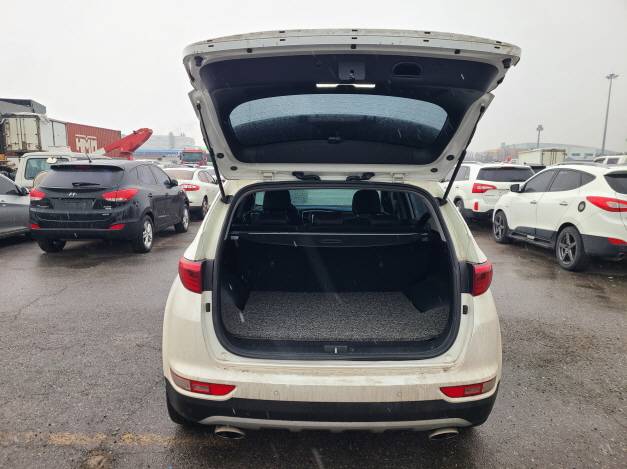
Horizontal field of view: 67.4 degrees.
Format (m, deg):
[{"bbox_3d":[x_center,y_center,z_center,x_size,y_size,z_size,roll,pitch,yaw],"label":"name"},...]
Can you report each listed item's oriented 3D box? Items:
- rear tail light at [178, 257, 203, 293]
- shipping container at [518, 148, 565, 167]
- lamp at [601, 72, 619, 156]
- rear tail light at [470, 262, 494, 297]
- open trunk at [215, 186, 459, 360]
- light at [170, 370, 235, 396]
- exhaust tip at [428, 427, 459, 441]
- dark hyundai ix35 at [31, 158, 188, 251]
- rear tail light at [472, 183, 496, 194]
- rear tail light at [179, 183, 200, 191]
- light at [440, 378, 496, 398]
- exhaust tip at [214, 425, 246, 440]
[{"bbox_3d":[-0.606,0.207,2.326,0.160,0.155,0.200,1,8,0],"label":"rear tail light"},{"bbox_3d":[22.123,-7.029,46.138,2.300,2.350,5.400,1,8,0],"label":"shipping container"},{"bbox_3d":[54.799,-20.375,87.883,2.400,18.660,2.400,1,8,0],"label":"lamp"},{"bbox_3d":[0.831,0.219,2.330,0.165,0.155,0.200,1,8,0],"label":"rear tail light"},{"bbox_3d":[0.106,0.134,2.584,1.145,0.785,0.950,1,8,0],"label":"open trunk"},{"bbox_3d":[-0.527,0.698,2.237,0.326,0.090,0.180,1,8,0],"label":"light"},{"bbox_3d":[0.620,0.961,2.309,0.145,0.070,0.120,1,8,0],"label":"exhaust tip"},{"bbox_3d":[-3.863,-0.677,9.608,1.820,1.660,4.410,0,8,-1],"label":"dark hyundai ix35"},{"bbox_3d":[4.129,-1.139,11.472,0.550,0.260,0.280,1,8,0],"label":"rear tail light"},{"bbox_3d":[-3.504,-1.351,13.271,0.480,0.200,0.280,1,8,0],"label":"rear tail light"},{"bbox_3d":[0.747,0.710,2.241,0.326,0.090,0.180,1,8,0],"label":"light"},{"bbox_3d":[-0.405,0.952,2.305,0.145,0.070,0.120,1,8,0],"label":"exhaust tip"}]

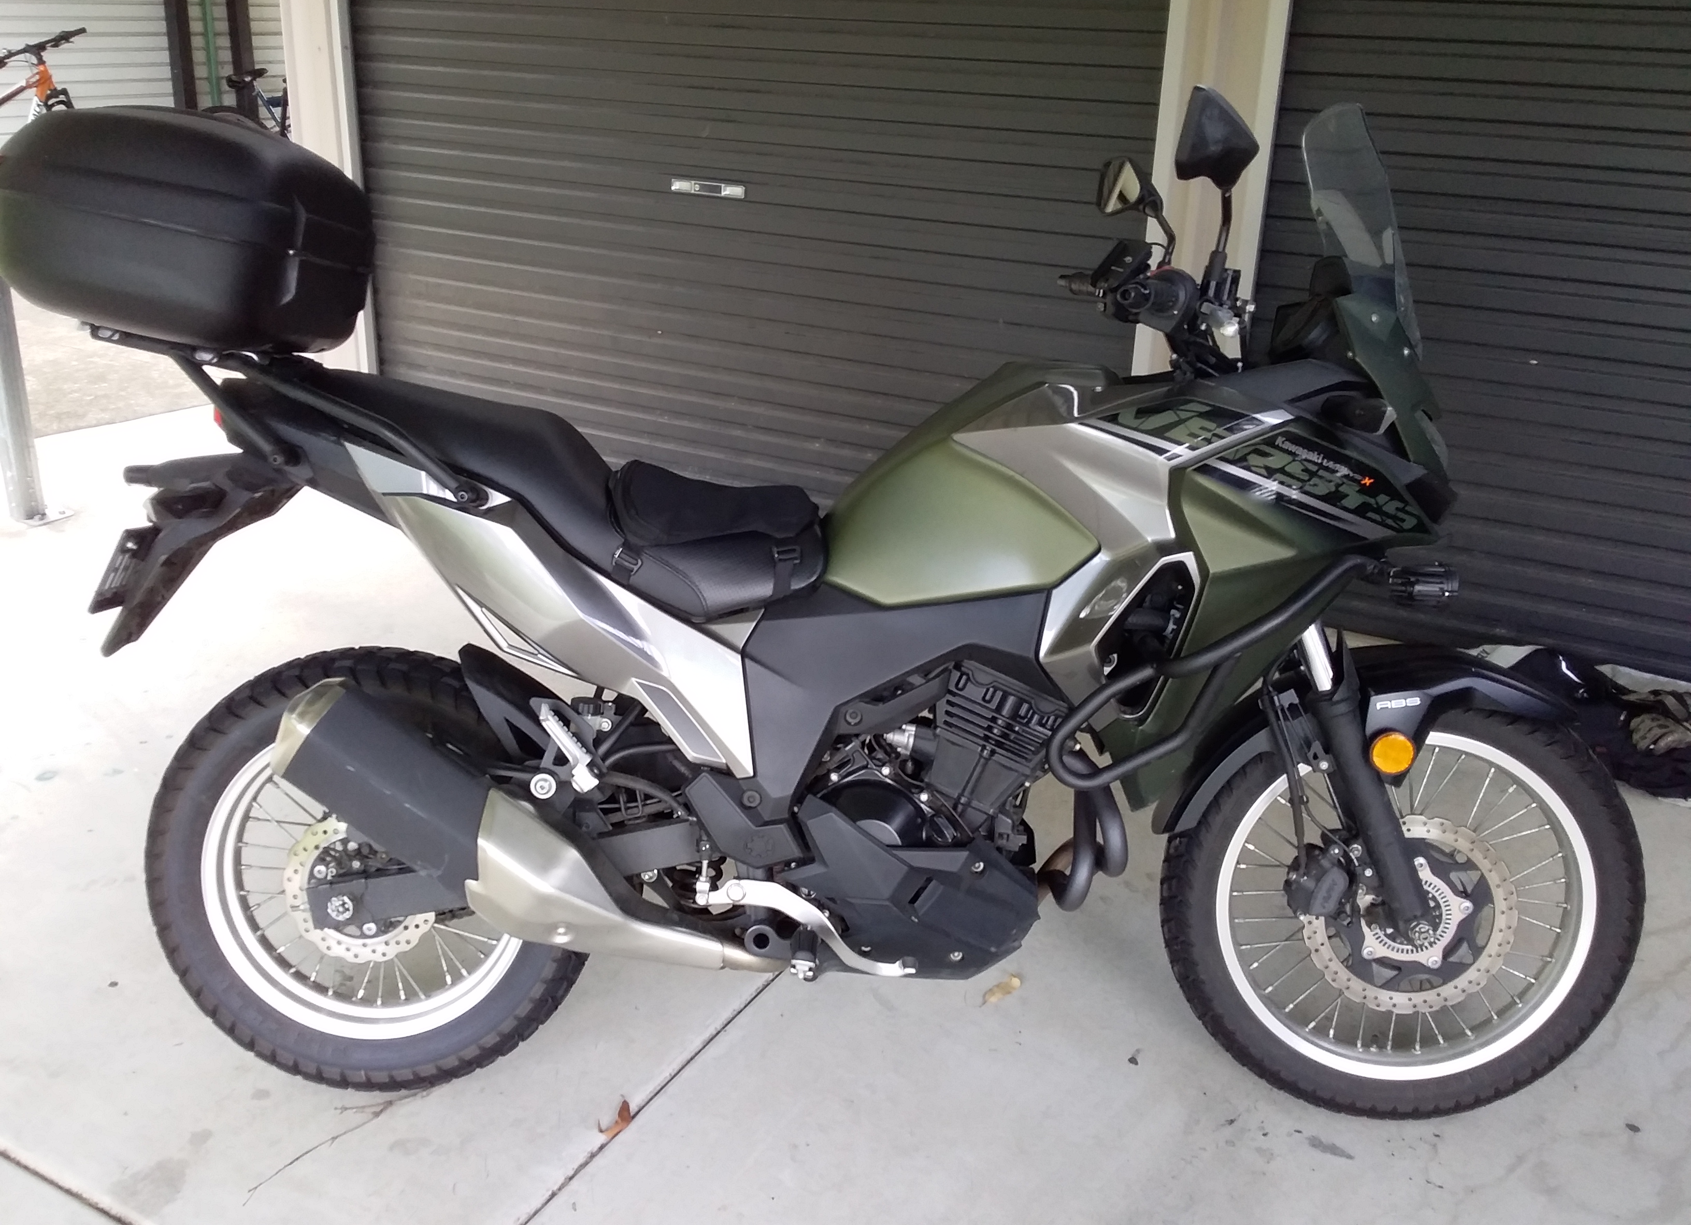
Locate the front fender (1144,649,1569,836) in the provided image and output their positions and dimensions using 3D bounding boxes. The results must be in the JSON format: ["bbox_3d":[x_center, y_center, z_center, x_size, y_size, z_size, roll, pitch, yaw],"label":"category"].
[{"bbox_3d":[0.710,0.175,2.115,0.571,0.245,0.190,-4,10,6],"label":"front fender"}]

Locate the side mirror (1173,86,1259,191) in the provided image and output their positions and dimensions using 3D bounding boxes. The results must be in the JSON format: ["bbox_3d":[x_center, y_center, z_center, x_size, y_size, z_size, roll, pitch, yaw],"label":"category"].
[{"bbox_3d":[0.412,-0.529,1.686,0.075,0.115,0.145,4,8,20],"label":"side mirror"}]

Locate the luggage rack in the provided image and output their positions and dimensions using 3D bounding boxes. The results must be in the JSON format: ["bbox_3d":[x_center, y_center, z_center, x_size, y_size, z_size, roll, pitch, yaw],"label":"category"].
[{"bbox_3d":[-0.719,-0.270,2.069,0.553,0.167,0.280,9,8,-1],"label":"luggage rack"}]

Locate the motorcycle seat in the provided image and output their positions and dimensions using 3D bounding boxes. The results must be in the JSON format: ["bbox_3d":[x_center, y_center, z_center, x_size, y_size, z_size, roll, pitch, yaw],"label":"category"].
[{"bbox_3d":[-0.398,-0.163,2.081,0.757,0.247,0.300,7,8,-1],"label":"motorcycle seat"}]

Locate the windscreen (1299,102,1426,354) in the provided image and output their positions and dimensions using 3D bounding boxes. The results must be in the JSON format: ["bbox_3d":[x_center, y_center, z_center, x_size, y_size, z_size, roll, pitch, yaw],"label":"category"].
[{"bbox_3d":[0.696,-0.504,2.025,0.090,0.353,0.275,-18,7,3],"label":"windscreen"}]

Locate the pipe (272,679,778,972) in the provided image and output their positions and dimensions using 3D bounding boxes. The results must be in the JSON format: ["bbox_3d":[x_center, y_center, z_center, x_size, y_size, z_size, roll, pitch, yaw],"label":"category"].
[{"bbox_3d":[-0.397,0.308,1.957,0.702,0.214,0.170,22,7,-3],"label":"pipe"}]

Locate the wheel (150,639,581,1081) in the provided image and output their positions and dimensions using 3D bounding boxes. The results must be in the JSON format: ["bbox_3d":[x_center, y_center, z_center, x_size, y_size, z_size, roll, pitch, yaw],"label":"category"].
[{"bbox_3d":[-0.667,0.368,2.156,0.650,0.650,0.140,1,8,0],"label":"wheel"}]

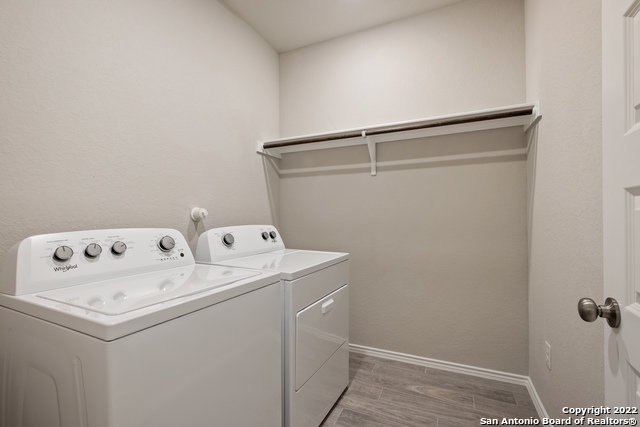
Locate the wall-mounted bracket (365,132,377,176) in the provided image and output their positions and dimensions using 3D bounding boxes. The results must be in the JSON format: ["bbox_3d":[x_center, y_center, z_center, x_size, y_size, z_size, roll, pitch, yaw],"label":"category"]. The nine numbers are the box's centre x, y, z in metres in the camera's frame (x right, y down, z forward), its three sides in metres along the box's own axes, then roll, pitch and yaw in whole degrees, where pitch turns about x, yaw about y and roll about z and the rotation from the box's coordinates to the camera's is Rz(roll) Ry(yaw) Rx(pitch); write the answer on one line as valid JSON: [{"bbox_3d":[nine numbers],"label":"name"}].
[{"bbox_3d":[0.404,-0.474,2.152,0.039,0.300,0.264,0,-1,25],"label":"wall-mounted bracket"}]

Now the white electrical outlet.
[{"bbox_3d":[1.231,0.766,1.440,0.008,0.119,0.073,0,-1,25],"label":"white electrical outlet"}]

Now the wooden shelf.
[{"bbox_3d":[0.431,-0.485,2.103,2.012,0.321,0.330,0,-1,25],"label":"wooden shelf"}]

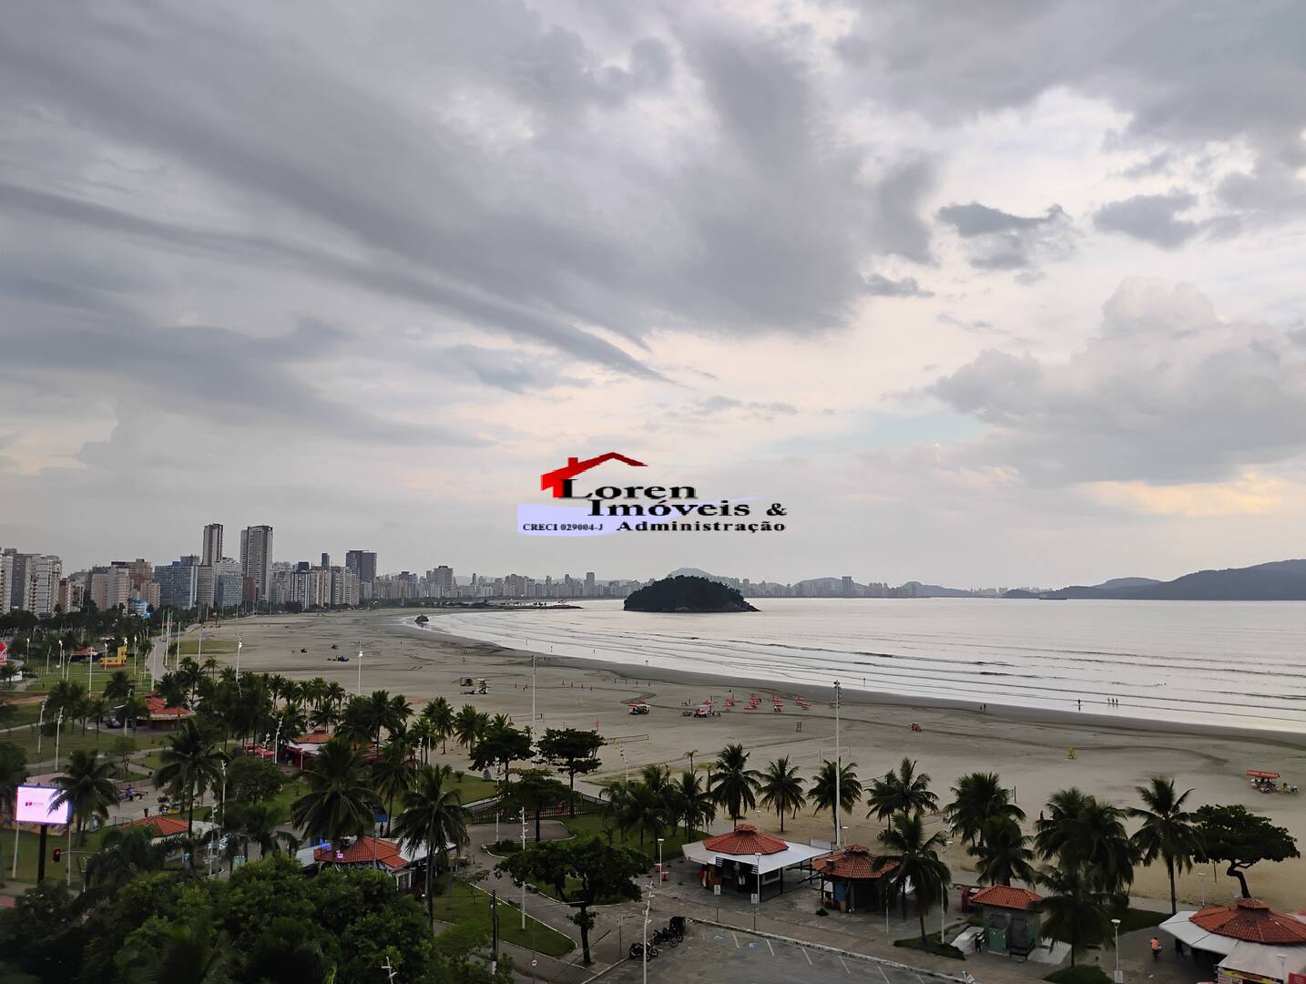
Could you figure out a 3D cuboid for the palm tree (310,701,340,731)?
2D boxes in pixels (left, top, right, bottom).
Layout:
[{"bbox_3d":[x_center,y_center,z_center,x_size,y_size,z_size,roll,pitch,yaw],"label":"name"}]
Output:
[{"bbox_3d":[-59.830,41.610,193.050,5.400,6.960,5.400,2,-6,-17],"label":"palm tree"}]

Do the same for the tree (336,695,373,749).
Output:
[{"bbox_3d":[-45.810,36.910,163.260,5.830,10.840,5.830,2,-6,-15],"label":"tree"}]

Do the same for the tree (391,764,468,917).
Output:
[{"bbox_3d":[-18.110,28.610,85.450,6.290,13.120,6.290,0,-5,0],"label":"tree"}]

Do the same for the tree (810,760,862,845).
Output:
[{"bbox_3d":[19.362,32.801,111.845,5.501,8.802,5.501,-1,-5,10],"label":"tree"}]

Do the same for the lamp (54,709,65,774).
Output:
[{"bbox_3d":[-88.174,36.763,157.092,1.100,9.454,0.900,0,-5,0],"label":"lamp"}]

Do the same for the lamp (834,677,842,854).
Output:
[{"bbox_3d":[20.255,29.850,116.518,0.900,18.230,0.900,-4,-7,37],"label":"lamp"}]

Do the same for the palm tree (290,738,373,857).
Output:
[{"bbox_3d":[-27.520,28.360,90.380,7.170,14.540,7.170,0,-5,0],"label":"palm tree"}]

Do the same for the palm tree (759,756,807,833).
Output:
[{"bbox_3d":[15.206,35.350,123.988,5.750,8.710,5.750,0,-5,0],"label":"palm tree"}]

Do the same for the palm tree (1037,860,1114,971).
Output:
[{"bbox_3d":[30.560,30.820,77.040,5.430,7.410,5.430,-2,-6,21],"label":"palm tree"}]

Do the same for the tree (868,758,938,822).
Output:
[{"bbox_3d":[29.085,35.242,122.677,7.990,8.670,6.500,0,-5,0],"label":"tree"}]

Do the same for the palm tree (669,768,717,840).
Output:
[{"bbox_3d":[4.296,35.226,118.633,5.390,7.930,5.390,0,-5,0],"label":"palm tree"}]

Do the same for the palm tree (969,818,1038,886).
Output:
[{"bbox_3d":[29.880,31.760,90.520,5.770,8.060,5.770,-1,-6,18],"label":"palm tree"}]

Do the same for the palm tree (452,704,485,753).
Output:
[{"bbox_3d":[-31.486,40.613,180.205,5.830,8.970,5.830,0,-5,0],"label":"palm tree"}]

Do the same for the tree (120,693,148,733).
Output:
[{"bbox_3d":[-98.468,41.966,200.790,5.422,7.343,5.422,3,-6,-26],"label":"tree"}]

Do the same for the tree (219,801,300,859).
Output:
[{"bbox_3d":[-36.746,32.444,98.838,7.244,7.057,7.244,2,-6,-20],"label":"tree"}]

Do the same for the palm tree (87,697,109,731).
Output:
[{"bbox_3d":[-100.420,40.960,191.800,4.260,7.650,4.260,3,-6,-27],"label":"palm tree"}]

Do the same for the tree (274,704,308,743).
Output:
[{"bbox_3d":[-63.310,40.800,184.760,5.890,7.540,5.890,0,-5,0],"label":"tree"}]

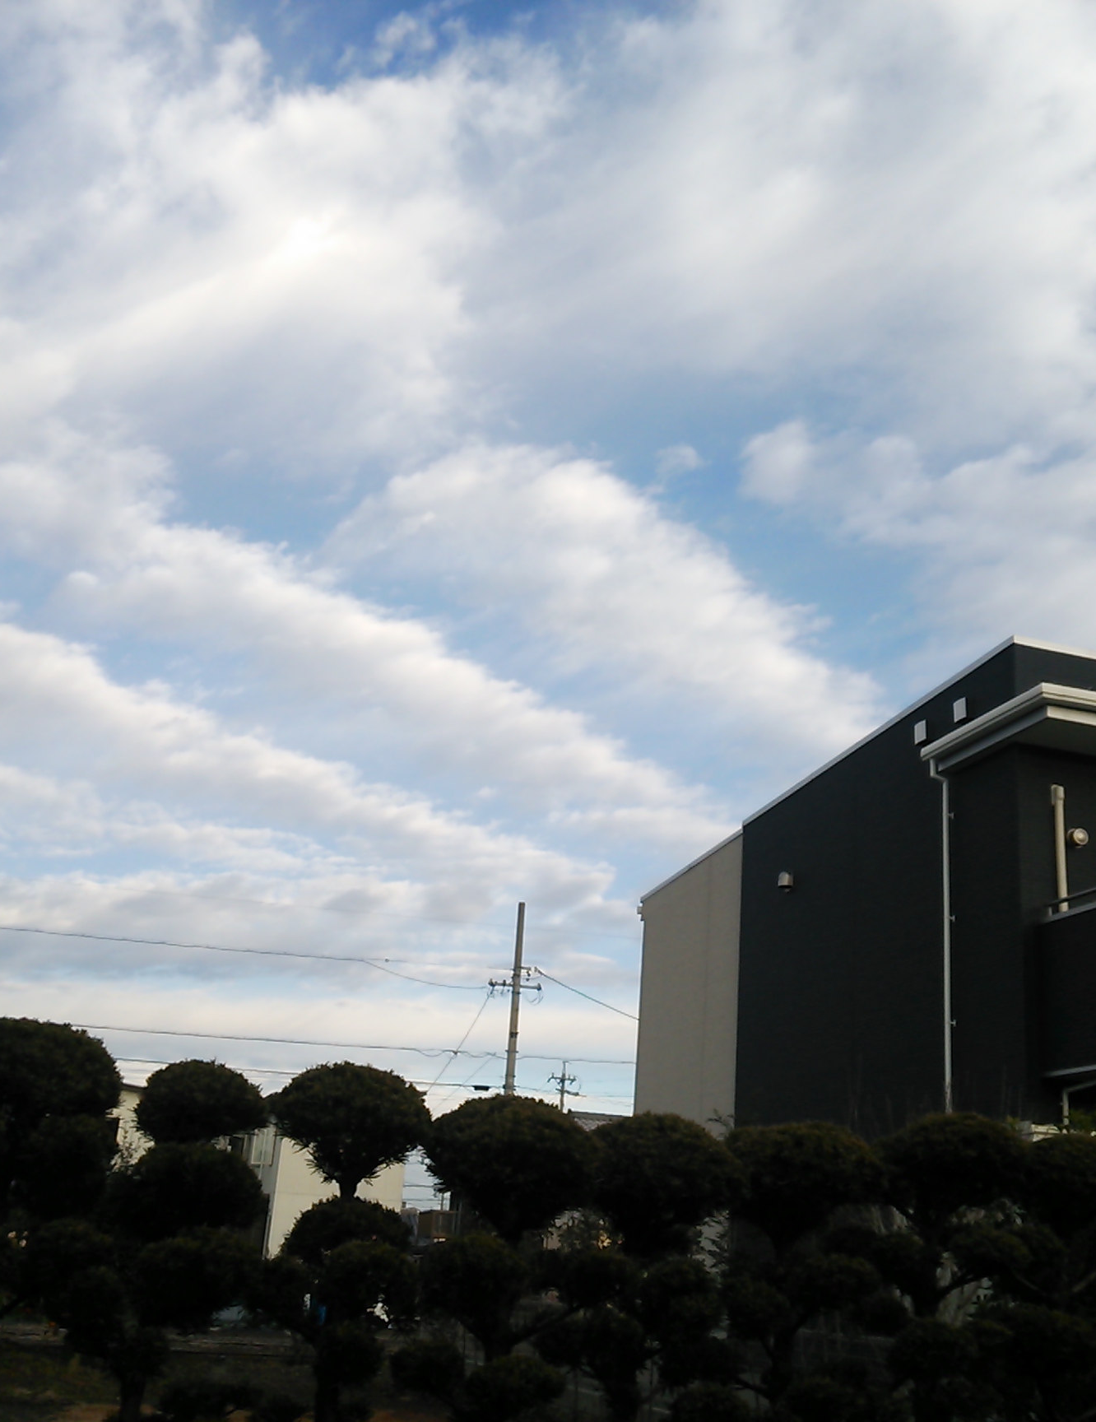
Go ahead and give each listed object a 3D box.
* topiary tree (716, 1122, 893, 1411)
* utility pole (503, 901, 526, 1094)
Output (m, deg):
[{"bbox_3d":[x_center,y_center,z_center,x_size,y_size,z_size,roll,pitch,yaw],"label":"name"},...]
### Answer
[{"bbox_3d":[1.781,4.012,10.706,1.120,2.158,1.100,5,-20,0],"label":"topiary tree"},{"bbox_3d":[-1.266,11.393,45.170,0.340,11.700,0.340,5,-20,0],"label":"utility pole"}]

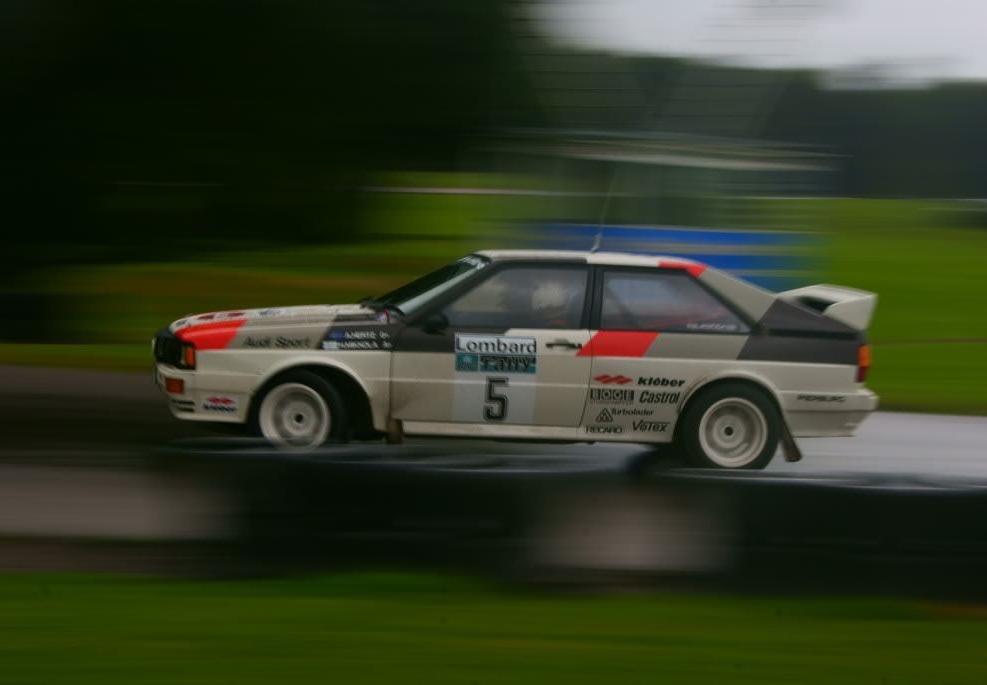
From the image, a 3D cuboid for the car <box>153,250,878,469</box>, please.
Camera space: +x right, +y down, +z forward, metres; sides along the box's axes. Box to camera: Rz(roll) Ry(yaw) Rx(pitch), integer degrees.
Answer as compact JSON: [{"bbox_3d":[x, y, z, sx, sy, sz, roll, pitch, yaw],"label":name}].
[{"bbox_3d":[0.075,0.064,14.450,4.390,1.340,1.730,2,3,-12],"label":"car"}]

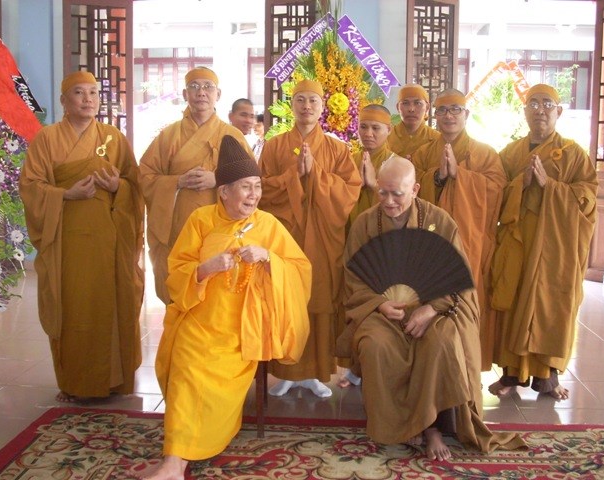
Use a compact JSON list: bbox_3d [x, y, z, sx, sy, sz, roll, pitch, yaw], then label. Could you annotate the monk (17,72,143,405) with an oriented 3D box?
[{"bbox_3d":[-1.140,-0.033,3.568,0.610,1.630,0.480,-1,8,-18],"label":"monk"}]

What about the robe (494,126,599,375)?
[{"bbox_3d":[1.304,0.068,3.757,0.560,1.280,0.450,4,8,20],"label":"robe"}]

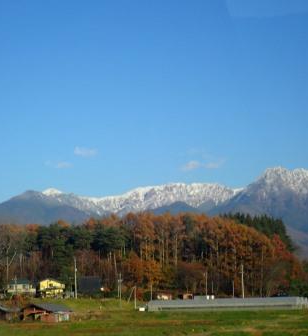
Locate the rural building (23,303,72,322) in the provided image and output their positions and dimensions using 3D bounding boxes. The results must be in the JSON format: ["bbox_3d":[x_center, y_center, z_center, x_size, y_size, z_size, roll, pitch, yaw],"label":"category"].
[{"bbox_3d":[-21.640,29.470,263.000,7.300,4.000,7.600,-4,-6,35],"label":"rural building"}]

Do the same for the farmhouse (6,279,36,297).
[{"bbox_3d":[-37.880,34.160,370.000,8.200,5.100,6.500,0,-5,-3],"label":"farmhouse"}]

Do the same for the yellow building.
[{"bbox_3d":[-28.770,34.130,365.000,6.800,5.800,8.000,-1,-5,6],"label":"yellow building"}]

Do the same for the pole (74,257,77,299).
[{"bbox_3d":[-19.610,27.700,325.000,0.500,10.400,0.400,0,-5,0],"label":"pole"}]

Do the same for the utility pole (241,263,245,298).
[{"bbox_3d":[24.010,30.830,350.000,0.500,10.500,0.400,0,-5,0],"label":"utility pole"}]

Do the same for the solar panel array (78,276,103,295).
[{"bbox_3d":[-18.890,35.014,385.000,6.600,5.400,5.500,-1,-7,-3],"label":"solar panel array"}]

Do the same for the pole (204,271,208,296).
[{"bbox_3d":[16.320,36.160,400.000,0.500,9.000,0.400,0,-5,0],"label":"pole"}]

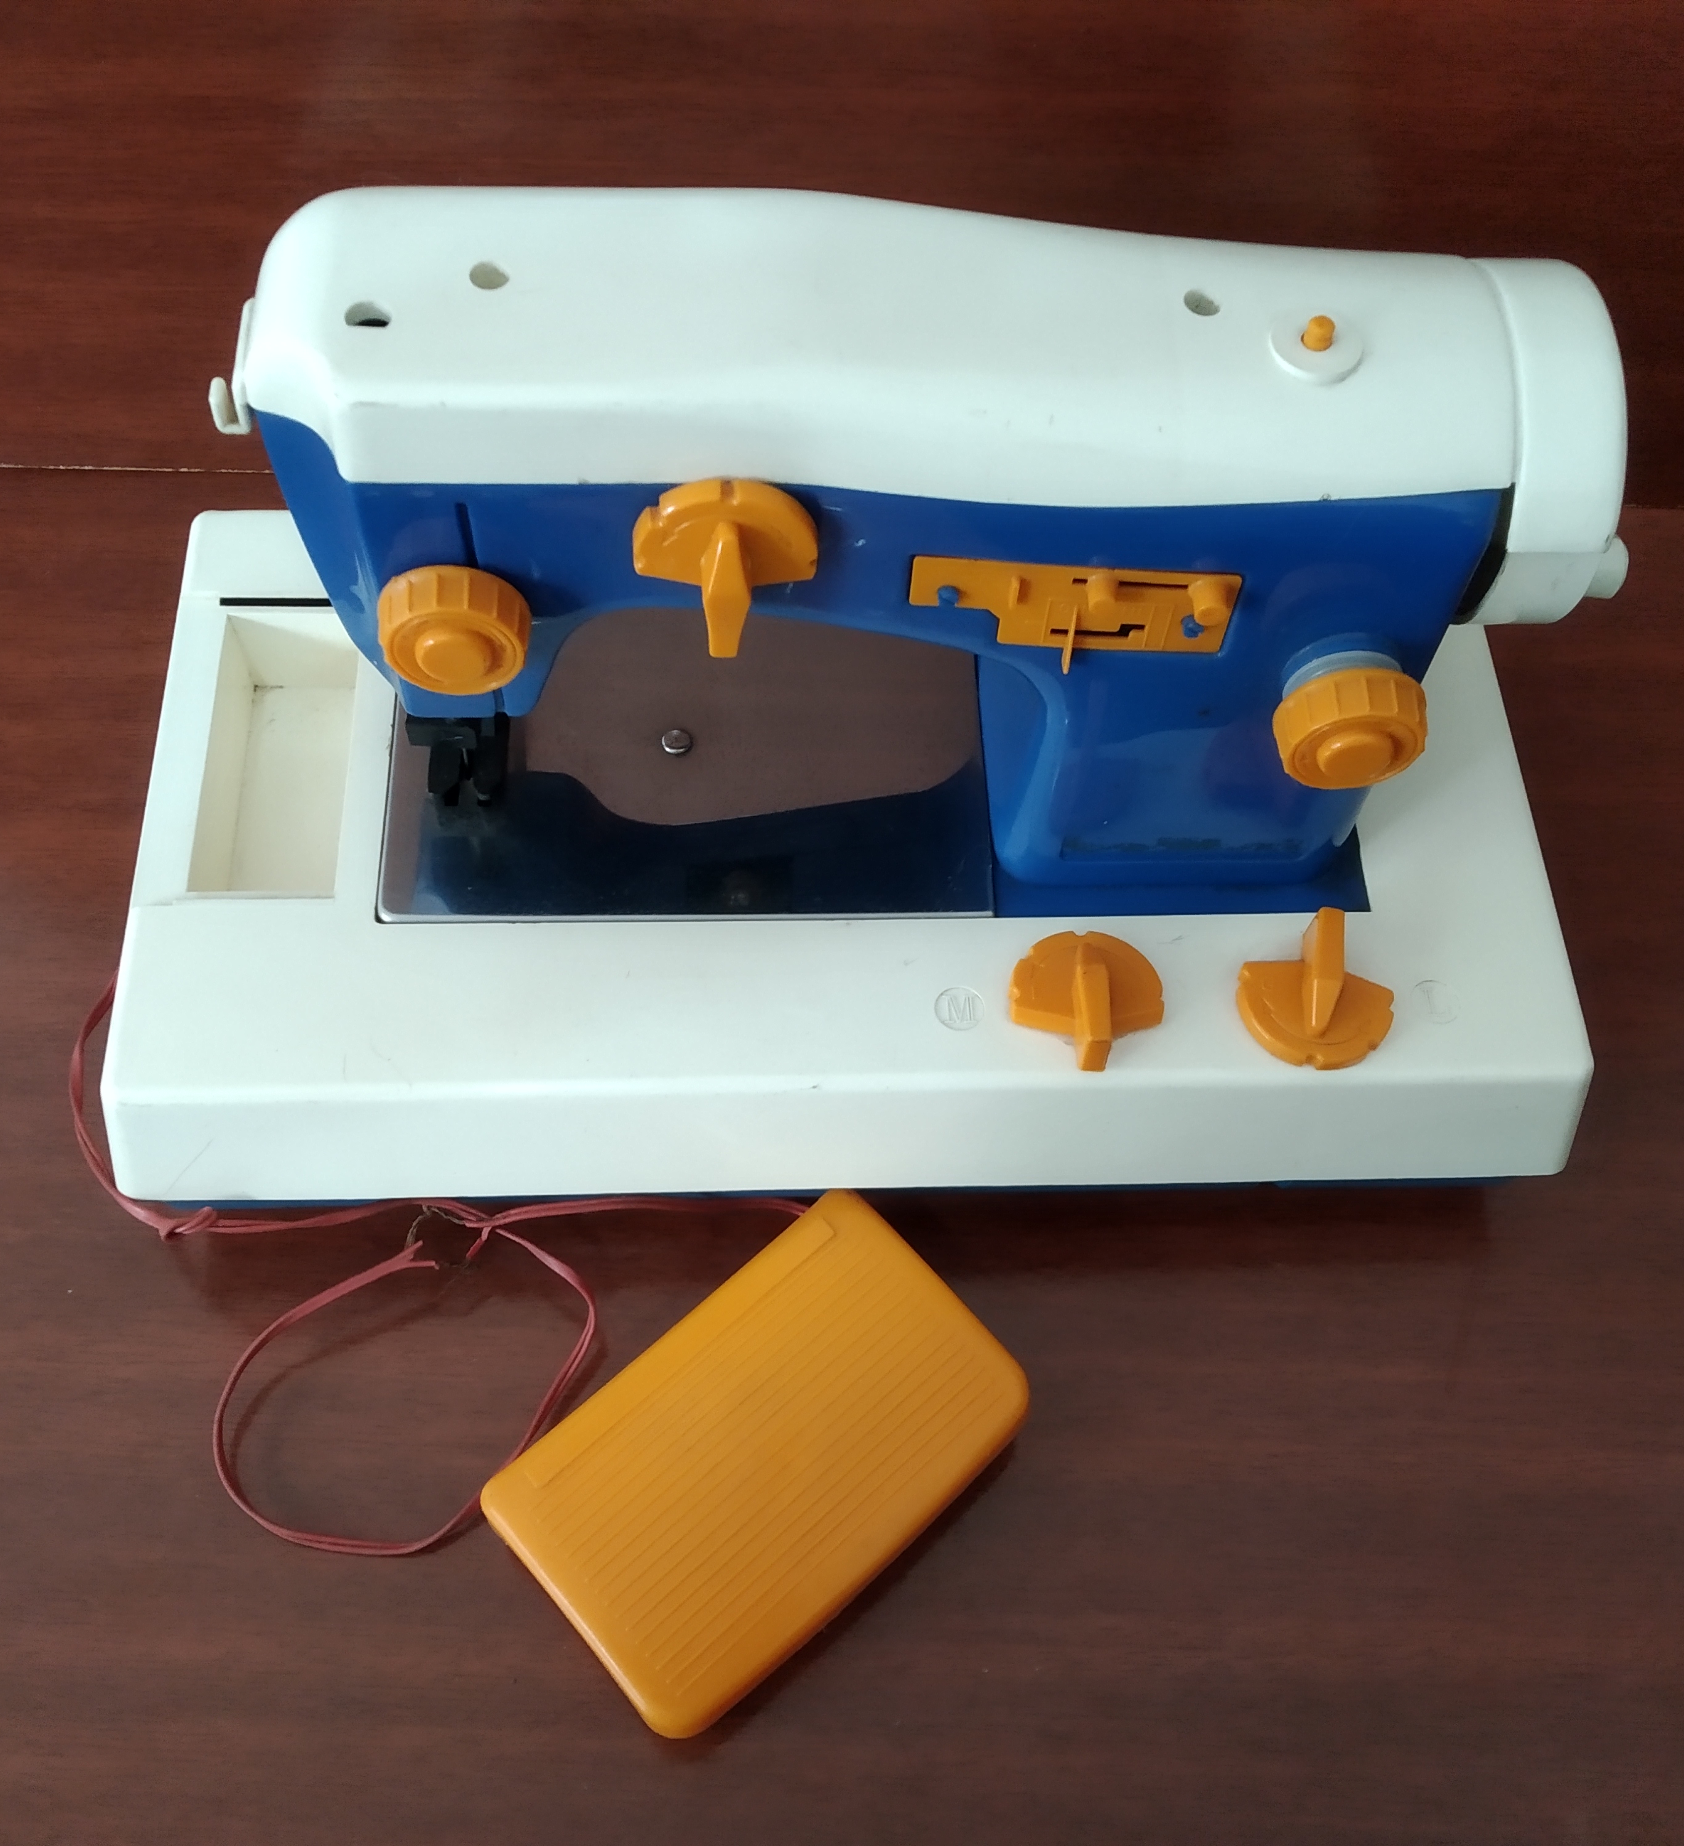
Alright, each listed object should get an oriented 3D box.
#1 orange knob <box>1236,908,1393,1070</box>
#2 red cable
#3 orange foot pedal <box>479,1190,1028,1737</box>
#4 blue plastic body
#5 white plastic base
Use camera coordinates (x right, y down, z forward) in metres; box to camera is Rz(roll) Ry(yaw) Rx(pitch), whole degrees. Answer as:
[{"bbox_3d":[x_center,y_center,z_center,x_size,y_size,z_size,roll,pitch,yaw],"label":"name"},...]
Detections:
[{"bbox_3d":[0.093,0.013,0.359,0.031,0.012,0.030,9,61,1],"label":"orange knob"},{"bbox_3d":[-0.083,0.061,0.379,0.160,0.017,0.131,0,62,-4],"label":"red cable"},{"bbox_3d":[-0.014,0.103,0.359,0.096,0.021,0.062,-38,70,-21],"label":"orange foot pedal"},{"bbox_3d":[0.007,-0.062,0.336,0.197,0.114,0.066,0,62,-4],"label":"blue plastic body"},{"bbox_3d":[0.002,-0.021,0.400,0.297,0.039,0.151,0,62,-4],"label":"white plastic base"}]

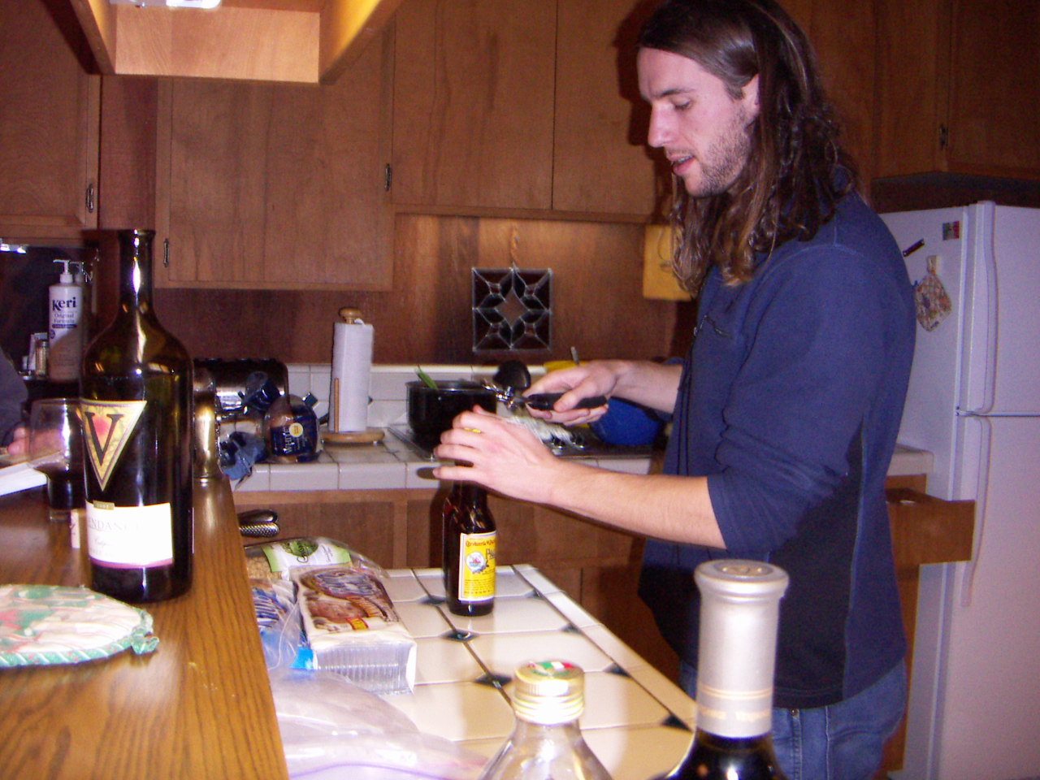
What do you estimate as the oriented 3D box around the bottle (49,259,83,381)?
[{"bbox_3d":[-1.017,-0.155,2.420,0.068,0.272,0.052,-1,6,-23],"label":"bottle"}]

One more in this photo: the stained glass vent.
[{"bbox_3d":[-0.021,-0.229,3.060,0.234,0.234,0.020,0,6,-17],"label":"stained glass vent"}]

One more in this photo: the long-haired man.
[{"bbox_3d":[0.180,0.343,1.460,0.600,1.720,0.520,1,6,-6],"label":"long-haired man"}]

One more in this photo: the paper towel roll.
[{"bbox_3d":[-0.434,-0.038,2.800,0.105,0.288,0.105,1,6,-17],"label":"paper towel roll"}]

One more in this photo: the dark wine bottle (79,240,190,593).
[{"bbox_3d":[-0.355,0.021,1.015,0.099,0.337,0.099,3,6,19],"label":"dark wine bottle"}]

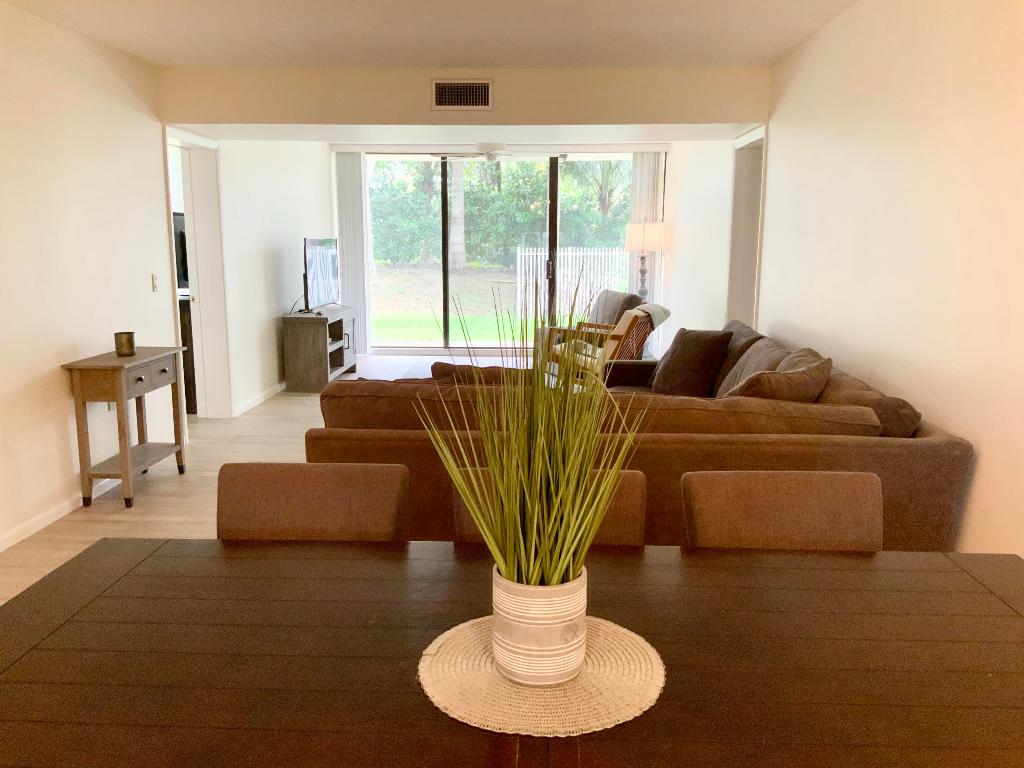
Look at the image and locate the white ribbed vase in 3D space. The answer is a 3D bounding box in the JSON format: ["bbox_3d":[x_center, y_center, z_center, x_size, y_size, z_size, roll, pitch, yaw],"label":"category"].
[{"bbox_3d":[0.044,0.357,1.318,0.144,0.155,0.144,0,10,2],"label":"white ribbed vase"}]

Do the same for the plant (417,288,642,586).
[{"bbox_3d":[0.025,0.083,1.275,0.334,0.480,0.315,0,10,2],"label":"plant"}]

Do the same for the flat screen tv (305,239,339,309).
[{"bbox_3d":[-1.893,-1.110,8.605,0.110,0.702,1.203,0,10,2],"label":"flat screen tv"}]

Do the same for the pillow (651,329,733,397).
[{"bbox_3d":[1.033,-0.120,5.002,0.450,0.440,0.180,17,-2,29],"label":"pillow"}]

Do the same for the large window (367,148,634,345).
[{"bbox_3d":[-0.141,-1.514,10.044,3.339,2.306,0.120,0,10,2],"label":"large window"}]

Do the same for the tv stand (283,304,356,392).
[{"bbox_3d":[-1.851,-0.373,8.423,0.399,0.676,1.373,0,10,2],"label":"tv stand"}]

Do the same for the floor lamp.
[{"bbox_3d":[1.399,-0.953,9.131,0.440,1.590,0.440,0,10,2],"label":"floor lamp"}]

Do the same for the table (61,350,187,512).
[{"bbox_3d":[-2.100,0.219,4.773,0.334,0.757,0.757,0,10,2],"label":"table"}]

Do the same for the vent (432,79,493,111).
[{"bbox_3d":[-0.309,-1.820,5.381,0.385,0.201,0.030,0,10,2],"label":"vent"}]

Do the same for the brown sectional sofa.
[{"bbox_3d":[0.437,0.244,4.181,2.155,0.920,2.820,0,10,2],"label":"brown sectional sofa"}]

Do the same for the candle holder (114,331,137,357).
[{"bbox_3d":[-2.124,-0.218,4.719,0.107,0.122,0.107,0,10,2],"label":"candle holder"}]

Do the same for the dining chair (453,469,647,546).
[{"bbox_3d":[0.084,0.667,1.900,0.458,0.865,0.600,0,10,2],"label":"dining chair"}]

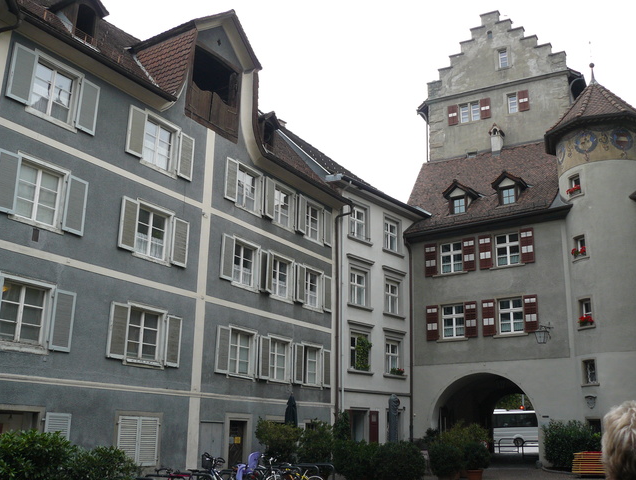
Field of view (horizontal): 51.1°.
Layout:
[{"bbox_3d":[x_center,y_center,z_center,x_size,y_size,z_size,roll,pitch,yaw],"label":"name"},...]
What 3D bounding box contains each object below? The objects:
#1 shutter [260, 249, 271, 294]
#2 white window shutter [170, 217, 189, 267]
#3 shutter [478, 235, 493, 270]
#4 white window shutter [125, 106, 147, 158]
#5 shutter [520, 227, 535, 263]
[{"bbox_3d":[-1.873,1.120,23.771,0.060,1.434,0.618,-9,-19,31],"label":"shutter"},{"bbox_3d":[-4.174,0.084,20.258,0.060,1.429,0.644,-9,-19,31],"label":"white window shutter"},{"bbox_3d":[7.625,0.568,30.238,0.582,1.565,0.060,-11,-20,34],"label":"shutter"},{"bbox_3d":[-5.257,-3.145,19.353,0.060,1.456,0.649,-9,-19,31],"label":"white window shutter"},{"bbox_3d":[9.184,0.265,29.154,0.579,1.547,0.060,-11,-20,34],"label":"shutter"}]

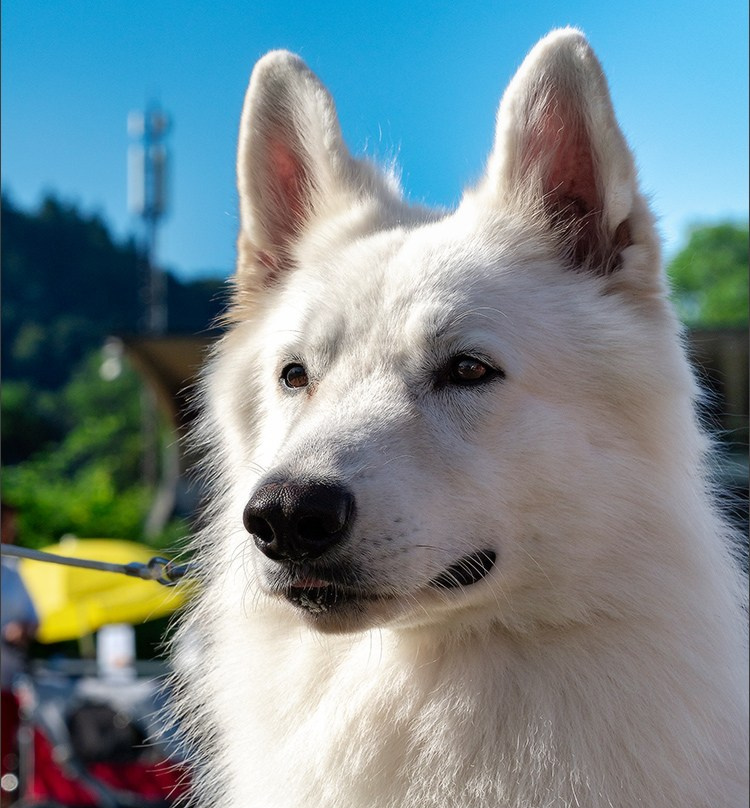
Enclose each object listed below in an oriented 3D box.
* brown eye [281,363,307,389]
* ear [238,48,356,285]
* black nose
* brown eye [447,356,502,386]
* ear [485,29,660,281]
[{"bbox_3d":[-0.034,-0.012,1.720,0.019,0.013,0.013,0,3,34],"label":"brown eye"},{"bbox_3d":[-0.035,-0.104,1.785,0.060,0.105,0.046,0,3,30],"label":"ear"},{"bbox_3d":[-0.030,0.046,1.625,0.043,0.031,0.029,0,12,23],"label":"black nose"},{"bbox_3d":[0.042,-0.014,1.690,0.023,0.013,0.013,0,3,8],"label":"brown eye"},{"bbox_3d":[0.085,-0.108,1.745,0.070,0.107,0.046,0,3,5],"label":"ear"}]

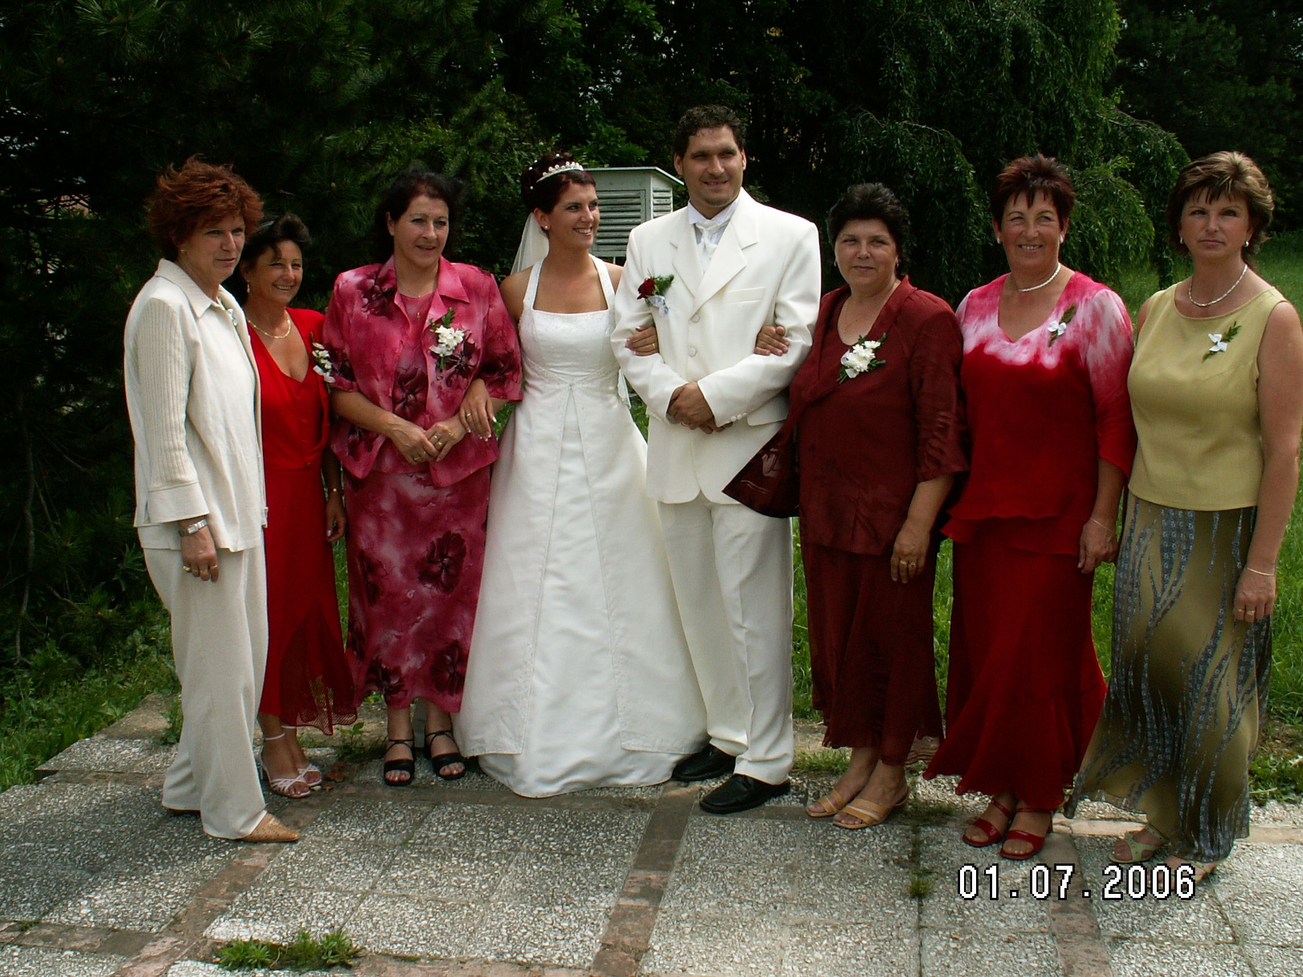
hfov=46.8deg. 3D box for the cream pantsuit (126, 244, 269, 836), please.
[{"bbox_3d":[-1.150,0.151,3.827,0.360,1.449,0.440,7,12,33],"label":"cream pantsuit"}]

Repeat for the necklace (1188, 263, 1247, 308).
[{"bbox_3d":[1.313,-0.473,3.490,0.140,0.115,0.130,6,12,31],"label":"necklace"}]

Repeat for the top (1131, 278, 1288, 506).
[{"bbox_3d":[1.304,-0.222,3.550,0.340,0.530,0.280,6,12,30],"label":"top"}]

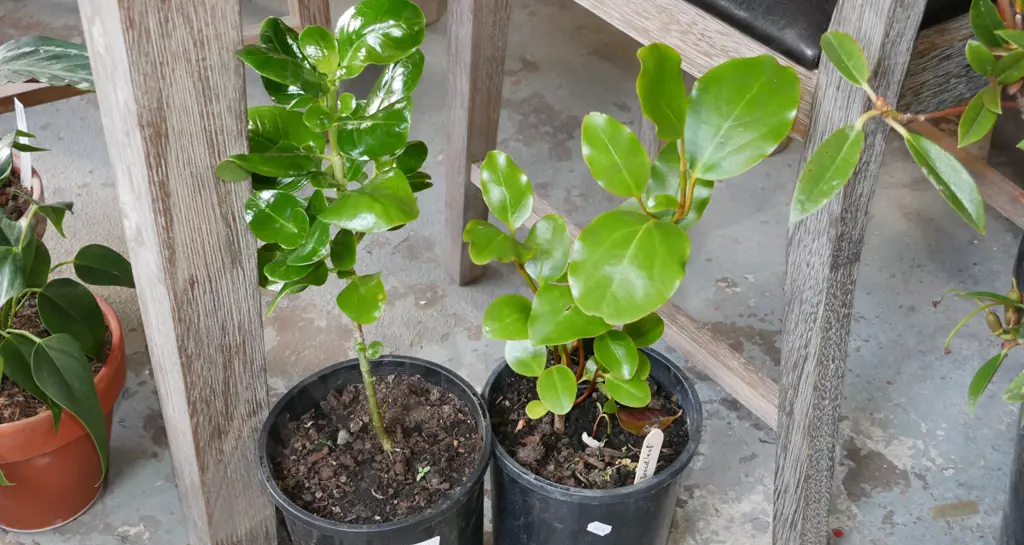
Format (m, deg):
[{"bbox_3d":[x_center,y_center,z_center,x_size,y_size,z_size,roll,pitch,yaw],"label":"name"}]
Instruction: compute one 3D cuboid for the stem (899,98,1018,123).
[{"bbox_3d":[0.275,-0.100,0.838,0.080,0.020,0.018,2,41,0],"label":"stem"}]

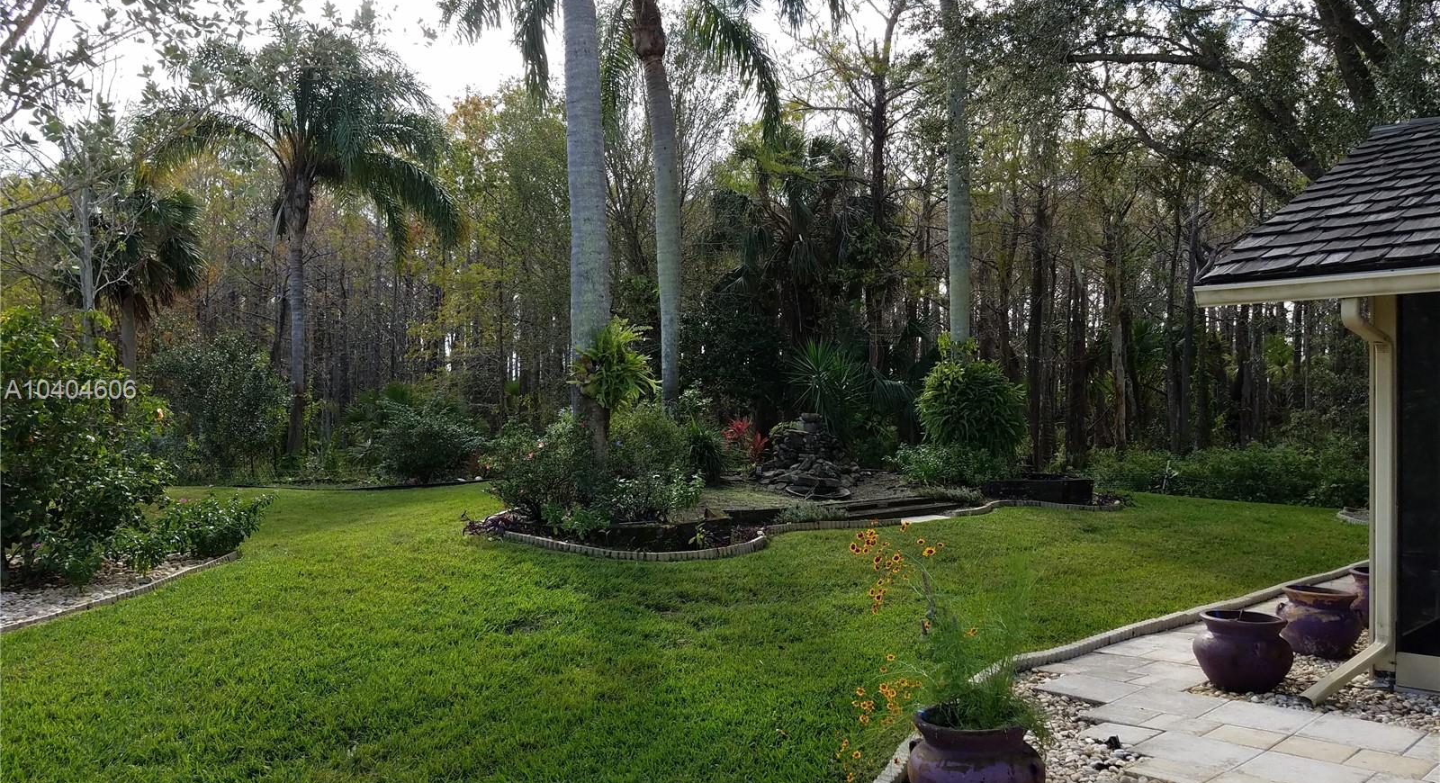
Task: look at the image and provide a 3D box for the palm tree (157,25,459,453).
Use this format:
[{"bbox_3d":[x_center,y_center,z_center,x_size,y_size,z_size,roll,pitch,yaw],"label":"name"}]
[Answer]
[{"bbox_3d":[-8.501,-2.911,22.300,6.200,9.200,6.000,1,-1,-21],"label":"palm tree"}]

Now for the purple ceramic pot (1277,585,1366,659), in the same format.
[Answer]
[{"bbox_3d":[4.082,1.571,7.350,0.500,0.420,0.500,1,-1,0],"label":"purple ceramic pot"}]

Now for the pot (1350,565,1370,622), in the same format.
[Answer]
[{"bbox_3d":[4.791,1.501,7.800,0.560,0.390,0.560,0,-1,30],"label":"pot"}]

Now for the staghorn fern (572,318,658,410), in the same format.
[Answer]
[{"bbox_3d":[-1.251,-0.331,13.000,1.050,1.120,0.850,1,-1,-18],"label":"staghorn fern"}]

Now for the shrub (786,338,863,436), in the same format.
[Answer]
[{"bbox_3d":[1.546,0.190,15.900,1.200,1.950,1.150,0,-1,0],"label":"shrub"}]

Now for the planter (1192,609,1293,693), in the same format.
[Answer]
[{"bbox_3d":[2.950,1.466,6.100,0.565,0.395,0.565,0,-1,24],"label":"planter"}]

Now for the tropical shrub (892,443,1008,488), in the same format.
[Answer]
[{"bbox_3d":[3.403,1.090,16.000,1.750,0.680,1.250,0,-1,6],"label":"tropical shrub"}]

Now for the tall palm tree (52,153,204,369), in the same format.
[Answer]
[{"bbox_3d":[-13.639,-1.703,25.000,3.500,7.200,3.500,1,-1,0],"label":"tall palm tree"}]

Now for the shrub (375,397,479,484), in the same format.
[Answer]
[{"bbox_3d":[-5.938,0.995,22.000,2.150,1.700,2.000,1,-1,0],"label":"shrub"}]

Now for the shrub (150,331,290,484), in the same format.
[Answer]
[{"bbox_3d":[-9.985,0.324,21.500,2.850,2.950,2.600,1,-1,-24],"label":"shrub"}]

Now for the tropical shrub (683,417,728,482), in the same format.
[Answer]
[{"bbox_3d":[-0.221,0.911,17.000,0.750,1.030,0.750,1,-1,0],"label":"tropical shrub"}]

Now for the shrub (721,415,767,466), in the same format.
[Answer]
[{"bbox_3d":[0.344,0.729,15.400,0.660,0.740,0.600,0,-1,0],"label":"shrub"}]

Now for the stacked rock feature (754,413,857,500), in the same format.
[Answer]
[{"bbox_3d":[1.178,0.885,14.800,1.420,1.120,1.400,1,-1,-11],"label":"stacked rock feature"}]

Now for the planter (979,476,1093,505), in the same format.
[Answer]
[{"bbox_3d":[5.407,1.713,18.400,1.820,0.430,1.000,1,-1,-3],"label":"planter"}]

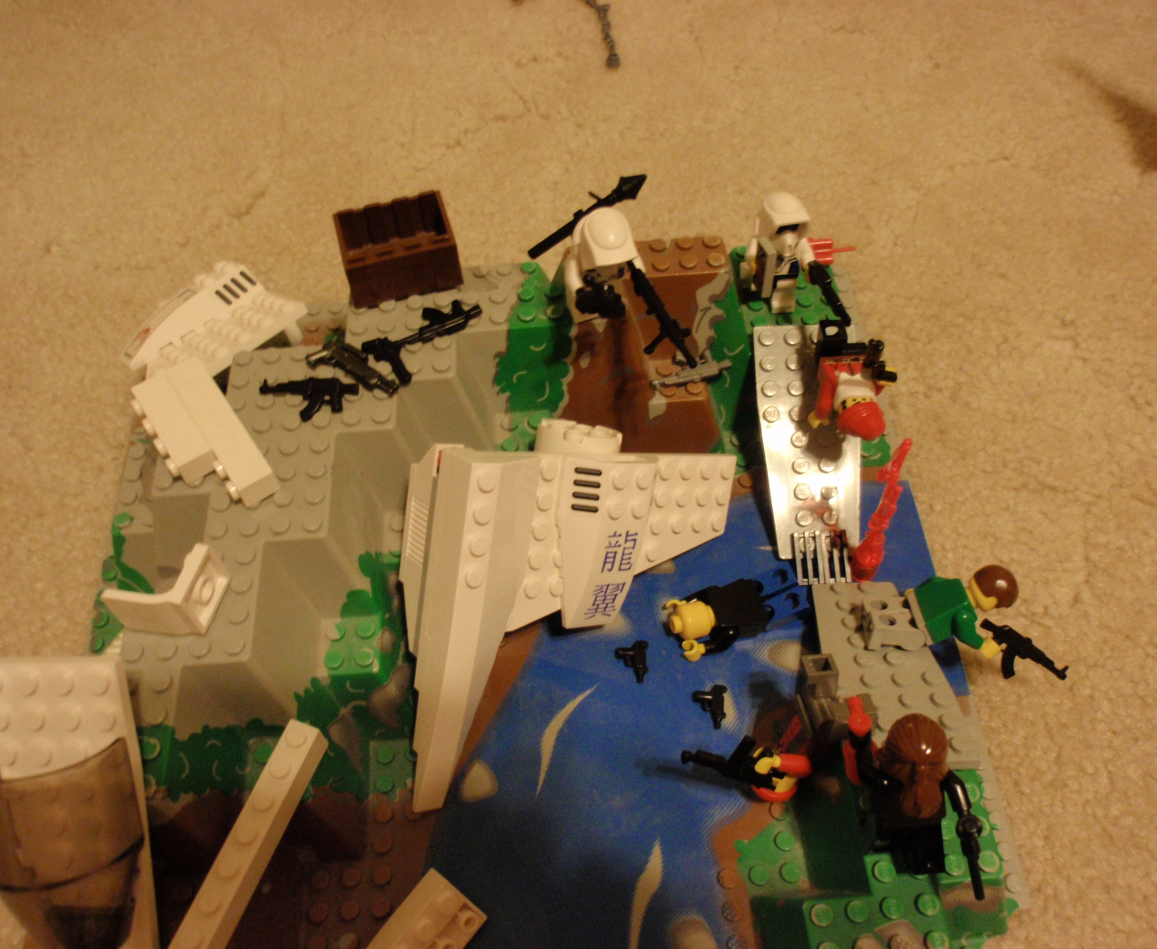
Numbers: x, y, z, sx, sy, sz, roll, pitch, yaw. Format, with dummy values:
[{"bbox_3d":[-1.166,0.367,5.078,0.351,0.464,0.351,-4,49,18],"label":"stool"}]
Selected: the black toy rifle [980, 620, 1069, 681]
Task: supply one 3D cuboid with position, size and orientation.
[{"bbox_3d":[0.122,0.052,0.284,0.027,0.004,0.013,33,64,23],"label":"black toy rifle"}]

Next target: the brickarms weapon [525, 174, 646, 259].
[{"bbox_3d":[0.003,-0.073,0.288,0.046,0.007,0.011,-38,62,-20],"label":"brickarms weapon"}]

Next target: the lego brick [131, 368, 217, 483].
[{"bbox_3d":[-0.107,-0.012,0.270,0.011,0.008,0.032,-31,59,-16],"label":"lego brick"}]

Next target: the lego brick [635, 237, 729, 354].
[{"bbox_3d":[0.029,-0.053,0.312,0.031,0.030,0.023,-5,56,0],"label":"lego brick"}]

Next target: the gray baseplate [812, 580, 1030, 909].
[{"bbox_3d":[0.084,0.059,0.260,0.048,0.038,0.088,-5,55,-1],"label":"gray baseplate"}]

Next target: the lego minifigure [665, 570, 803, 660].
[{"bbox_3d":[0.046,0.039,0.294,0.041,0.013,0.022,-13,56,-7],"label":"lego minifigure"}]

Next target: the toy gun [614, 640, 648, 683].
[{"bbox_3d":[0.015,0.053,0.292,0.010,0.003,0.013,2,56,5],"label":"toy gun"}]

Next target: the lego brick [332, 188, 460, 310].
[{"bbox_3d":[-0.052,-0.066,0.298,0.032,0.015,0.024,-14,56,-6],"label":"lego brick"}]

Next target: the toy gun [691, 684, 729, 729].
[{"bbox_3d":[0.036,0.064,0.283,0.010,0.003,0.013,4,56,6],"label":"toy gun"}]

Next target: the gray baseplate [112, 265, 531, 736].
[{"bbox_3d":[-0.079,0.008,0.295,0.141,0.059,0.173,-5,56,0],"label":"gray baseplate"}]

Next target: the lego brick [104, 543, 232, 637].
[{"bbox_3d":[-0.096,0.026,0.238,0.021,0.016,0.016,6,56,8],"label":"lego brick"}]

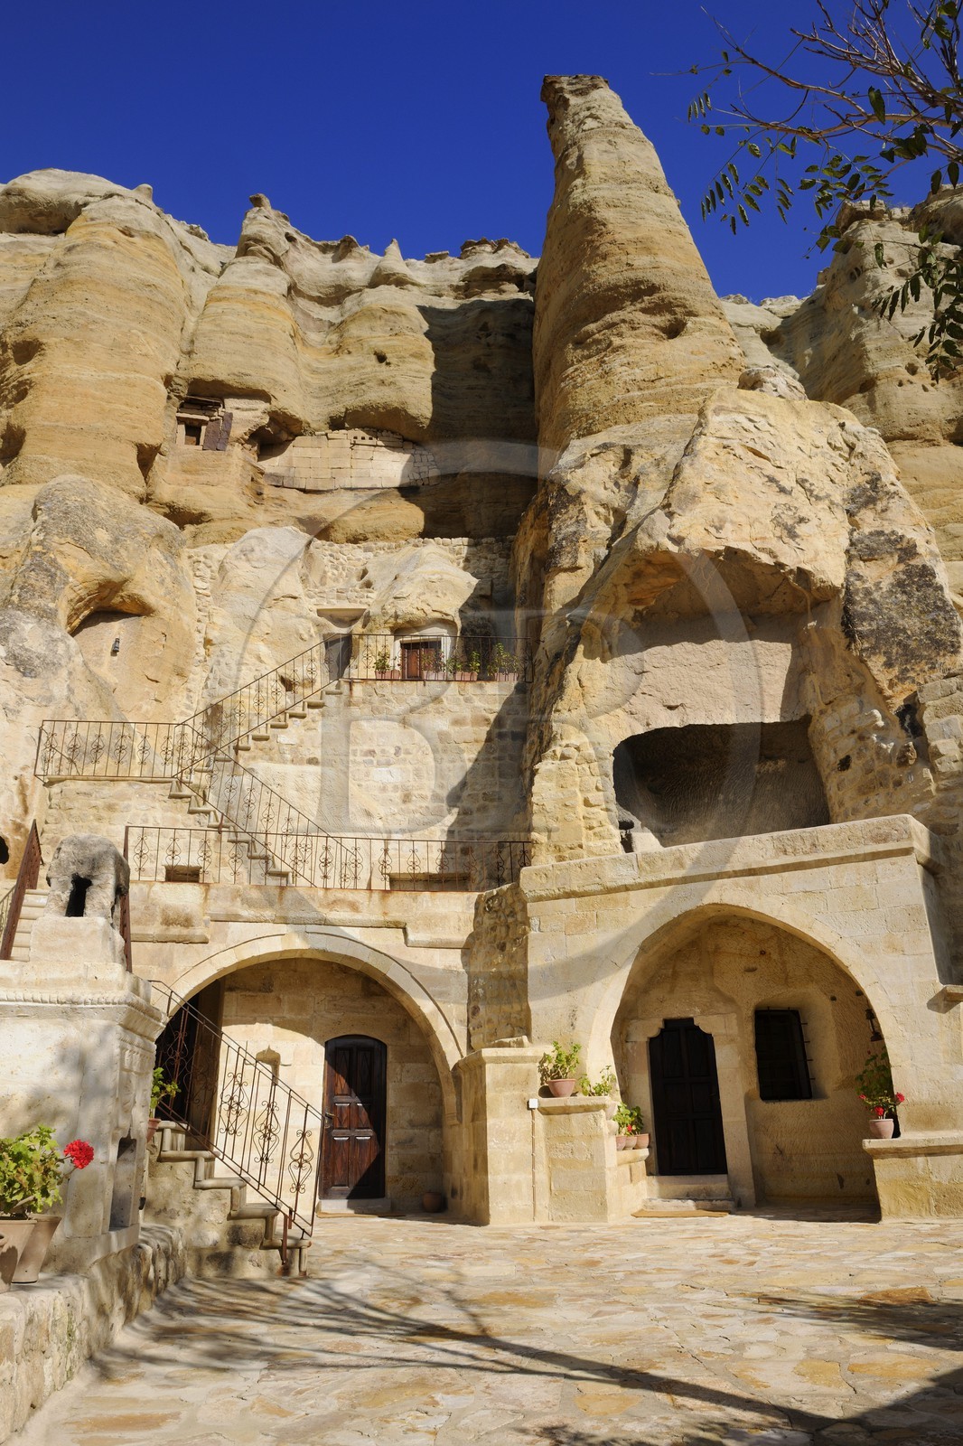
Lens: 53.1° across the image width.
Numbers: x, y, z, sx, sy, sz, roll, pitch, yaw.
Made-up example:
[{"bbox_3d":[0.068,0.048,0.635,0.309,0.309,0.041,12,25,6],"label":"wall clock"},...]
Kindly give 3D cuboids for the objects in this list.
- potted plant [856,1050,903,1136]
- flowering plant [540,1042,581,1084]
[{"bbox_3d":[4.221,3.929,10.233,0.460,0.890,0.440,-8,-24,14],"label":"potted plant"},{"bbox_3d":[0.920,3.932,11.162,0.500,0.480,0.460,-6,-23,9],"label":"flowering plant"}]

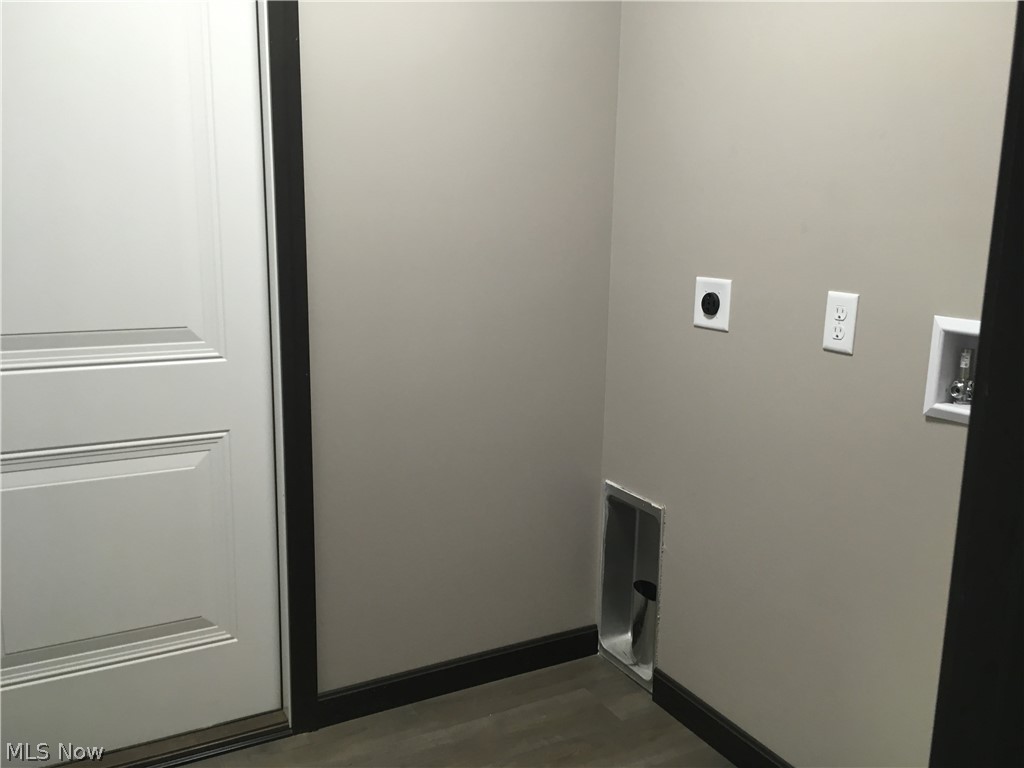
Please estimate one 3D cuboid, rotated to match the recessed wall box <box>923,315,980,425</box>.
[{"bbox_3d":[0.798,-0.017,1.397,0.085,0.171,0.215,-5,12,-28],"label":"recessed wall box"}]

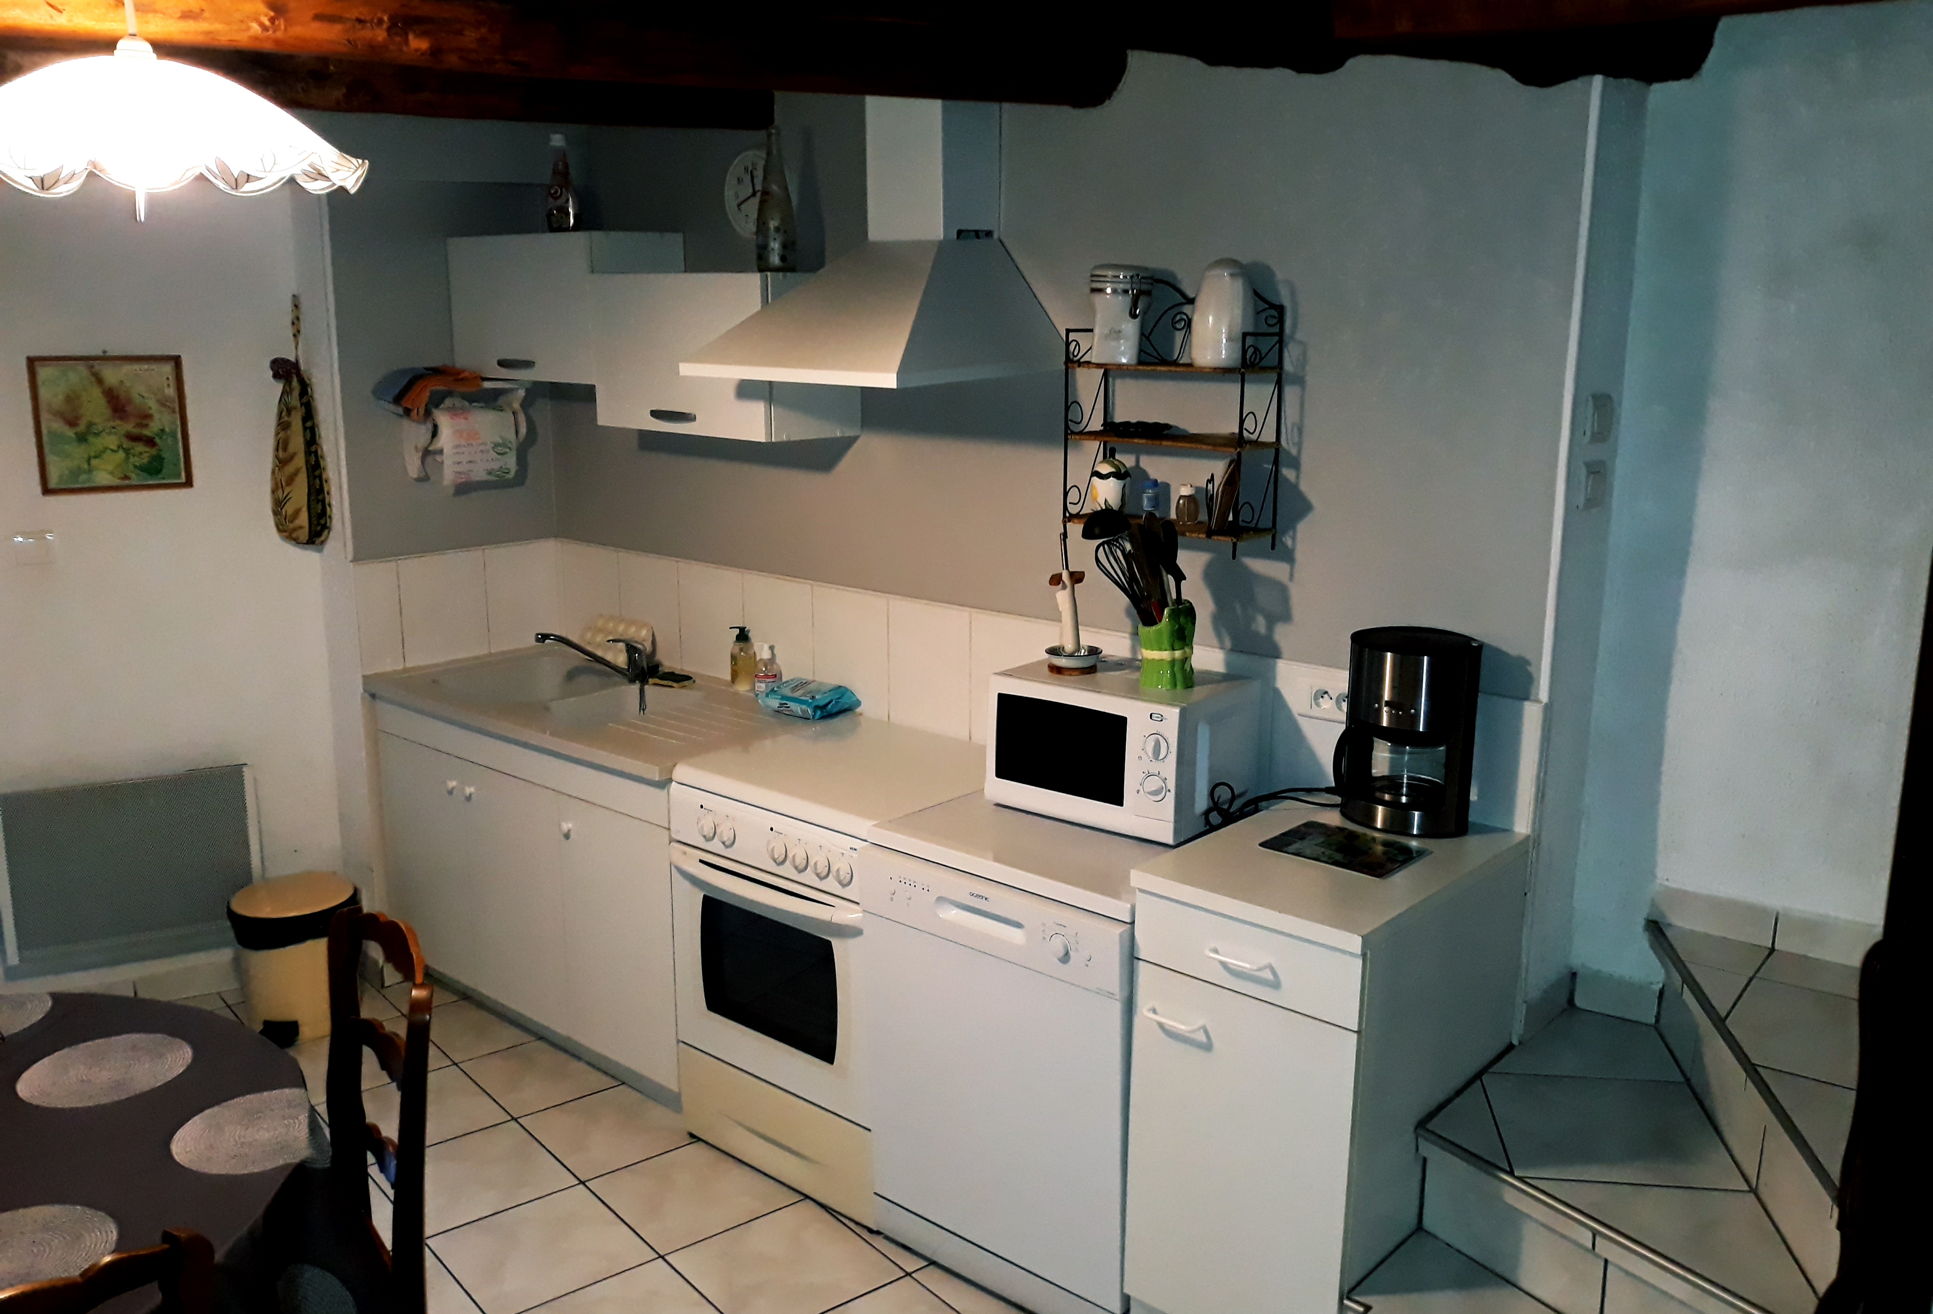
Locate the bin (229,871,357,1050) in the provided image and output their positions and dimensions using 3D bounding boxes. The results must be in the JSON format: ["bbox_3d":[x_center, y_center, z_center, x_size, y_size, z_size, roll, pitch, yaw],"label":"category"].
[{"bbox_3d":[-1.676,0.756,3.780,0.293,0.342,0.309,-1,12,-6],"label":"bin"}]

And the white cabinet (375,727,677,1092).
[{"bbox_3d":[-0.913,0.547,3.891,1.215,0.655,0.575,11,16,40],"label":"white cabinet"}]

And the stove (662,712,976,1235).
[{"bbox_3d":[-0.208,0.635,3.224,0.574,0.846,0.622,11,16,40],"label":"stove"}]

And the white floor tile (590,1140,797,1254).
[{"bbox_3d":[-0.565,1.112,3.135,0.333,0.010,0.333,-9,15,-39],"label":"white floor tile"}]

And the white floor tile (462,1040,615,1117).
[{"bbox_3d":[-1.023,1.012,3.659,0.300,0.010,0.340,-9,15,-39],"label":"white floor tile"}]

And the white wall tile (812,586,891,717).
[{"bbox_3d":[-0.275,-0.013,3.585,0.253,0.291,0.010,11,16,40],"label":"white wall tile"}]

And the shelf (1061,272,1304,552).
[{"bbox_3d":[0.390,-0.453,2.884,0.400,0.525,0.142,11,15,39],"label":"shelf"}]

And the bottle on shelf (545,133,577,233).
[{"bbox_3d":[-1.009,-1.184,3.768,0.076,0.234,0.076,11,16,40],"label":"bottle on shelf"}]

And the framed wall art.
[{"bbox_3d":[-2.042,-0.556,3.608,0.318,0.320,0.019,-6,14,-28],"label":"framed wall art"}]

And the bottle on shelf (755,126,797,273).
[{"bbox_3d":[-0.406,-0.975,3.224,0.086,0.301,0.086,1,12,0],"label":"bottle on shelf"}]

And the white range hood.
[{"bbox_3d":[-0.187,-0.863,3.056,0.604,0.603,0.512,11,15,39],"label":"white range hood"}]

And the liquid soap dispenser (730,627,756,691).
[{"bbox_3d":[-0.570,0.001,3.836,0.065,0.157,0.060,0,12,0],"label":"liquid soap dispenser"}]

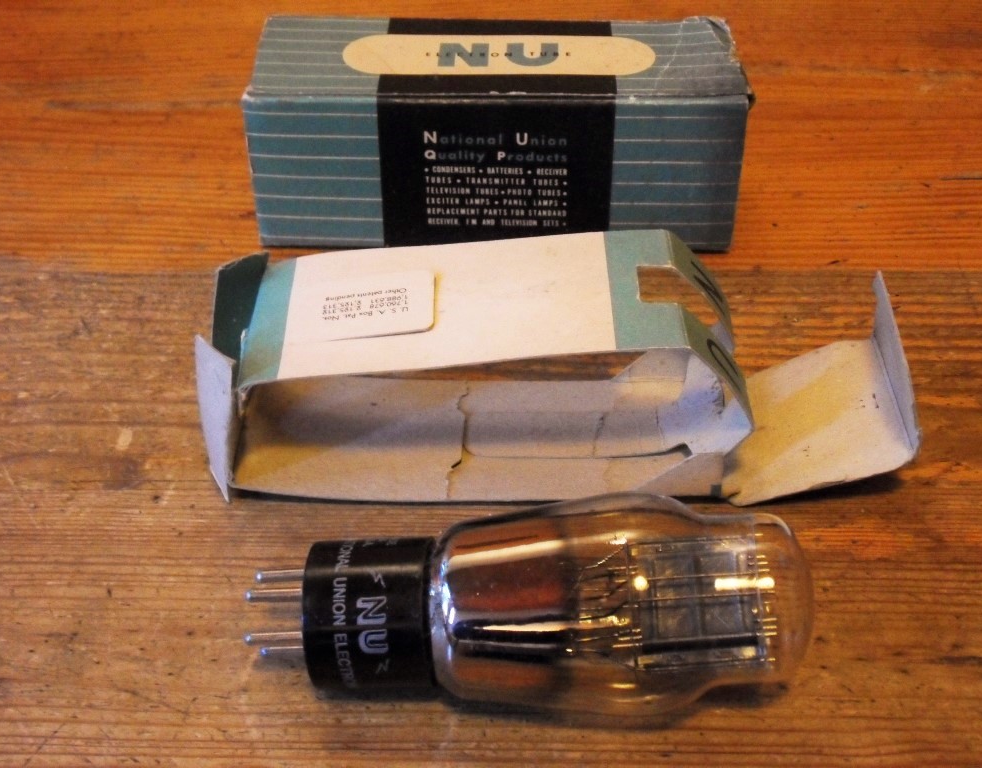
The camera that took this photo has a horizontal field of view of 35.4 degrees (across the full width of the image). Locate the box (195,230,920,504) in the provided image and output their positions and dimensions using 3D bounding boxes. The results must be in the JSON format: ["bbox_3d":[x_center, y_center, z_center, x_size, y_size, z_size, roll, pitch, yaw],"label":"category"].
[{"bbox_3d":[0.020,-0.010,0.428,0.199,0.053,0.072,1,39,1],"label":"box"}]

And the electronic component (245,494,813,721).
[{"bbox_3d":[0.009,0.052,0.357,0.130,0.050,0.050,-3,39,7],"label":"electronic component"}]

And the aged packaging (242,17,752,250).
[{"bbox_3d":[0.002,-0.085,0.517,0.157,0.056,0.056,1,39,1],"label":"aged packaging"}]

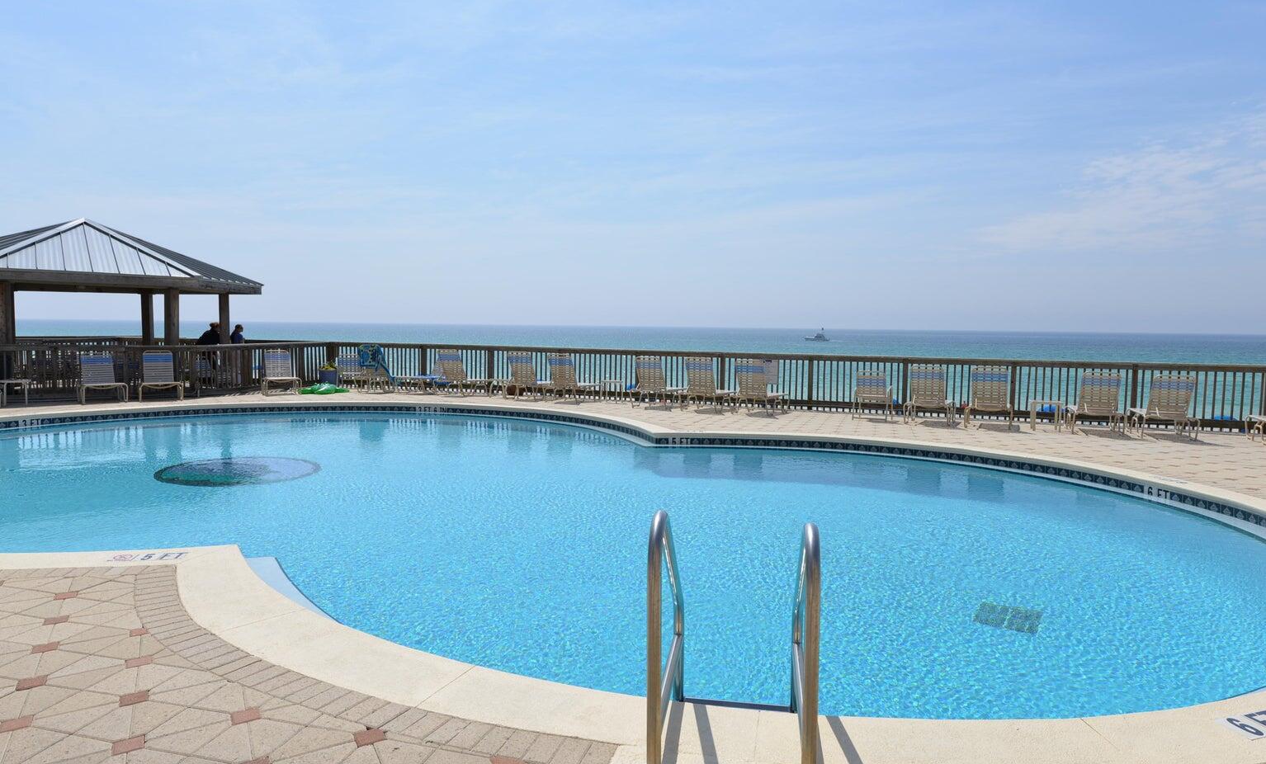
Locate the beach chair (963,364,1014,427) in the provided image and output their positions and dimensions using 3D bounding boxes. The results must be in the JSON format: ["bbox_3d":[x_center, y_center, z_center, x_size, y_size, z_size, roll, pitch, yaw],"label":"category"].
[{"bbox_3d":[5.657,0.219,13.460,0.690,0.950,1.280,2,4,21],"label":"beach chair"}]

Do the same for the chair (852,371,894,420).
[{"bbox_3d":[4.008,0.224,14.062,0.590,0.820,0.580,2,4,25],"label":"chair"}]

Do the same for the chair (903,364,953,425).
[{"bbox_3d":[4.895,0.184,13.840,0.690,0.950,1.280,3,4,26],"label":"chair"}]

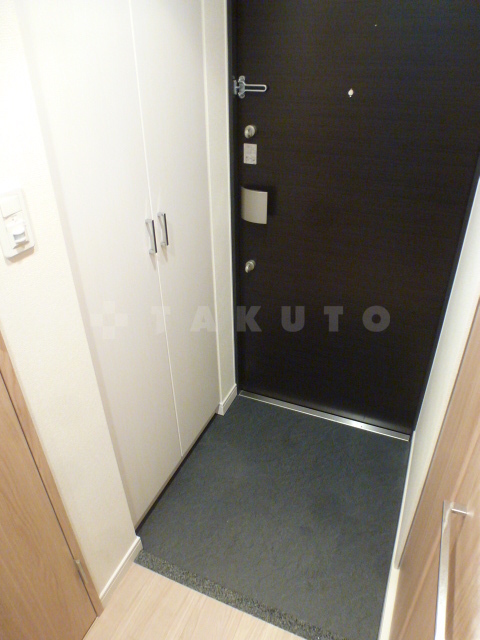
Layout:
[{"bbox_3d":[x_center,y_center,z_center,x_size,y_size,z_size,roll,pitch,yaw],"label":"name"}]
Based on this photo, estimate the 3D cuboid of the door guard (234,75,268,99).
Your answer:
[{"bbox_3d":[0.041,-0.843,1.606,0.122,0.073,0.040,12,32,21],"label":"door guard"}]

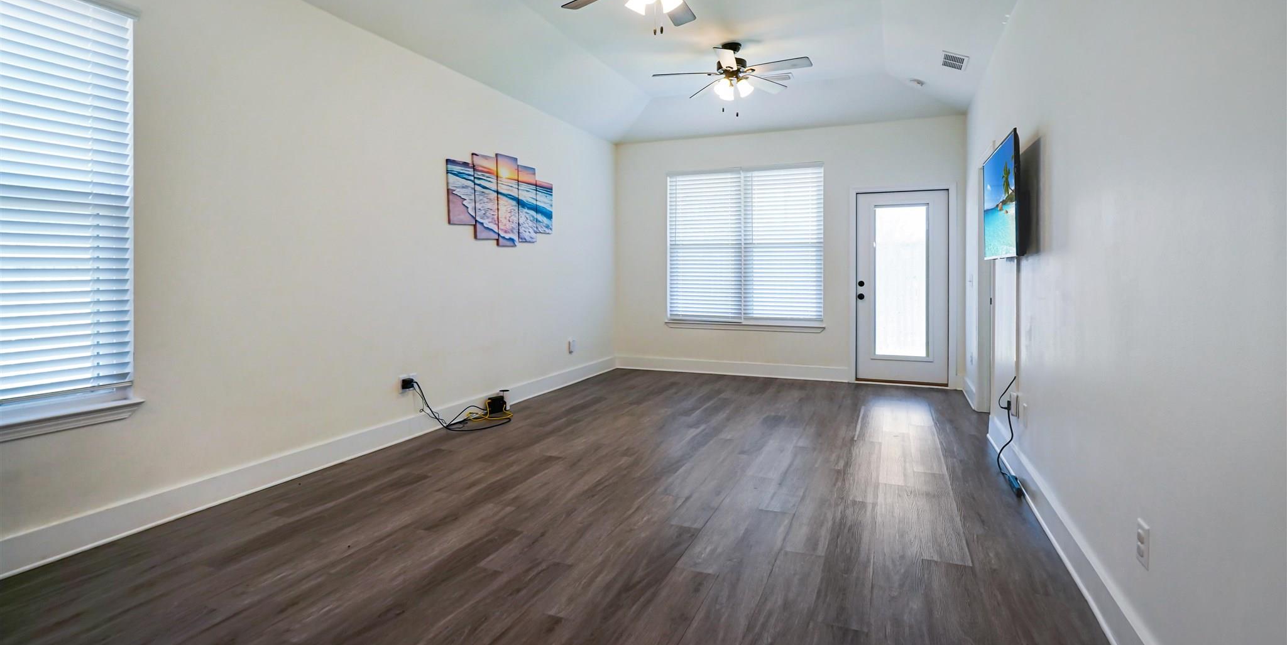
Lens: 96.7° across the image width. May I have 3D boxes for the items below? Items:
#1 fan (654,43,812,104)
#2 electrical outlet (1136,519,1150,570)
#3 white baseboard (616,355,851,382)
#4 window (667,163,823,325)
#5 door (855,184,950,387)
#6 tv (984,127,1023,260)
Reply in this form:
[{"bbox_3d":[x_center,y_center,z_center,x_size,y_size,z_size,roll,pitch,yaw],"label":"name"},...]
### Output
[{"bbox_3d":[0.741,-2.105,4.817,1.290,0.480,1.290,1,3,24],"label":"fan"},{"bbox_3d":[1.381,0.612,1.581,0.008,0.116,0.072,1,3,24],"label":"electrical outlet"},{"bbox_3d":[0.944,0.536,6.627,2.706,0.145,0.017,1,3,21],"label":"white baseboard"},{"bbox_3d":[1.130,-0.878,6.586,1.830,1.800,0.100,1,3,21],"label":"window"},{"bbox_3d":[2.699,-0.370,5.995,0.900,2.020,0.050,1,3,21],"label":"door"},{"bbox_3d":[2.070,-0.686,3.292,0.052,0.645,1.110,1,3,24],"label":"tv"}]

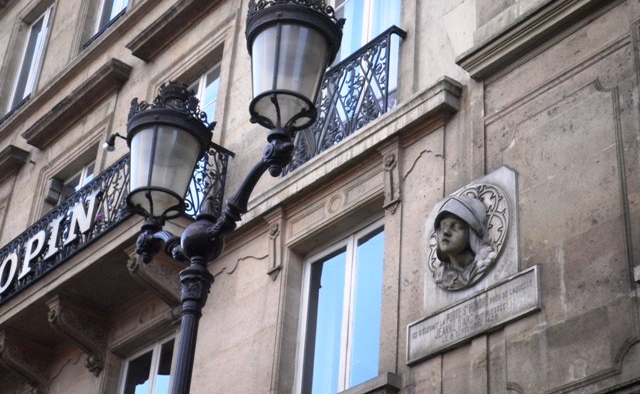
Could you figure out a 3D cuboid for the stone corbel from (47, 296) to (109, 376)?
[{"bbox_3d":[-2.405,1.407,11.702,0.718,0.541,0.270,29,-42,-31],"label":"stone corbel"}]

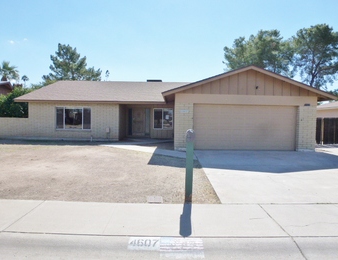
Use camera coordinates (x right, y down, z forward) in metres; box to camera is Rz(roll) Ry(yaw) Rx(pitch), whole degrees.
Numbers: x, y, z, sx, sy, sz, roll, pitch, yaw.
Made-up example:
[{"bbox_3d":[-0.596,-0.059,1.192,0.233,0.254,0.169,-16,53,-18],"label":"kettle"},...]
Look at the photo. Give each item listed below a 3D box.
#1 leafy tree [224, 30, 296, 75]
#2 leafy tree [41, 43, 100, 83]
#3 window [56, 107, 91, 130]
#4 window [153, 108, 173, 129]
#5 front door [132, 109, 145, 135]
[{"bbox_3d":[11.082,-6.025,30.246,8.800,12.826,8.200,1,2,1],"label":"leafy tree"},{"bbox_3d":[-12.548,-5.661,31.217,8.000,11.282,7.600,1,2,1],"label":"leafy tree"},{"bbox_3d":[-6.212,-0.719,15.700,2.260,1.500,0.120,1,2,1],"label":"window"},{"bbox_3d":[-0.404,-0.772,17.000,1.370,1.500,0.120,1,2,1],"label":"window"},{"bbox_3d":[-2.264,-0.607,18.000,0.930,2.040,0.080,1,2,1],"label":"front door"}]

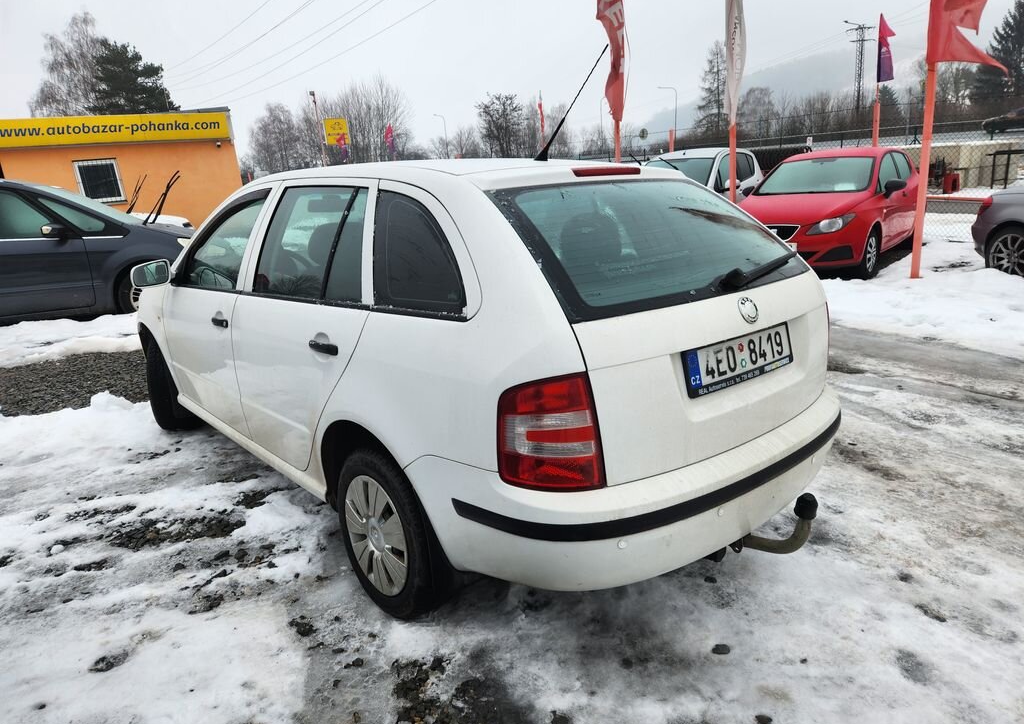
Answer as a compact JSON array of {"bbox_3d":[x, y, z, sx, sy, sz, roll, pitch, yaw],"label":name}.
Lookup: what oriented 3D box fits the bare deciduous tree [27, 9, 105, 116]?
[{"bbox_3d":[-25.829,-14.232,40.880,5.200,12.653,5.200,-13,17,-28],"label":"bare deciduous tree"}]

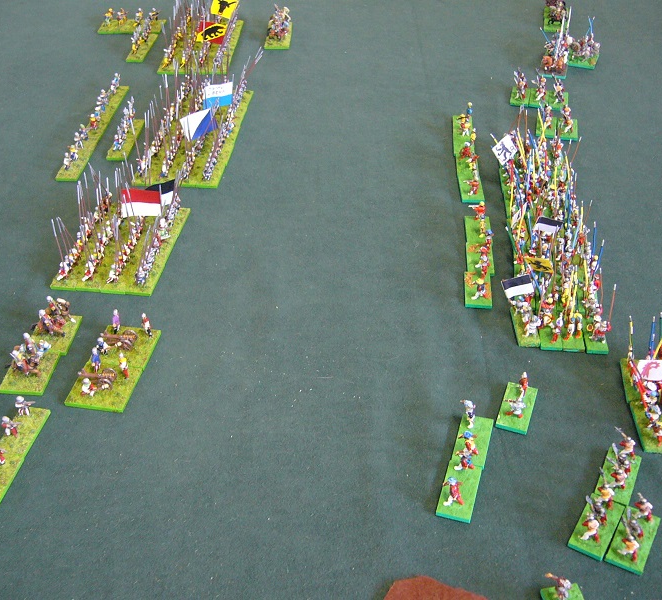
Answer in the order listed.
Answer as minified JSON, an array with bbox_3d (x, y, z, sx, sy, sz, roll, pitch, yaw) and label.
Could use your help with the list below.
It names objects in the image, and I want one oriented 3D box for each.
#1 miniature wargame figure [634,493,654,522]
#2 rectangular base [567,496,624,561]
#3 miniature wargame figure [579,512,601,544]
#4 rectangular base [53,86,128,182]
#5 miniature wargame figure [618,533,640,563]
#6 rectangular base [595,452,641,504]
[{"bbox_3d":[0.179,0.119,0.463,0.013,0.020,0.009,19,44,22],"label":"miniature wargame figure"},{"bbox_3d":[0.153,0.131,0.467,0.020,0.003,0.040,22,45,25],"label":"rectangular base"},{"bbox_3d":[0.144,0.126,0.449,0.011,0.022,0.009,16,42,19],"label":"miniature wargame figure"},{"bbox_3d":[-0.244,-0.177,0.841,0.020,0.003,0.200,1,40,3],"label":"rectangular base"},{"bbox_3d":[0.162,0.134,0.440,0.011,0.020,0.009,16,42,19],"label":"miniature wargame figure"},{"bbox_3d":[0.176,0.108,0.494,0.020,0.003,0.040,18,44,21],"label":"rectangular base"}]

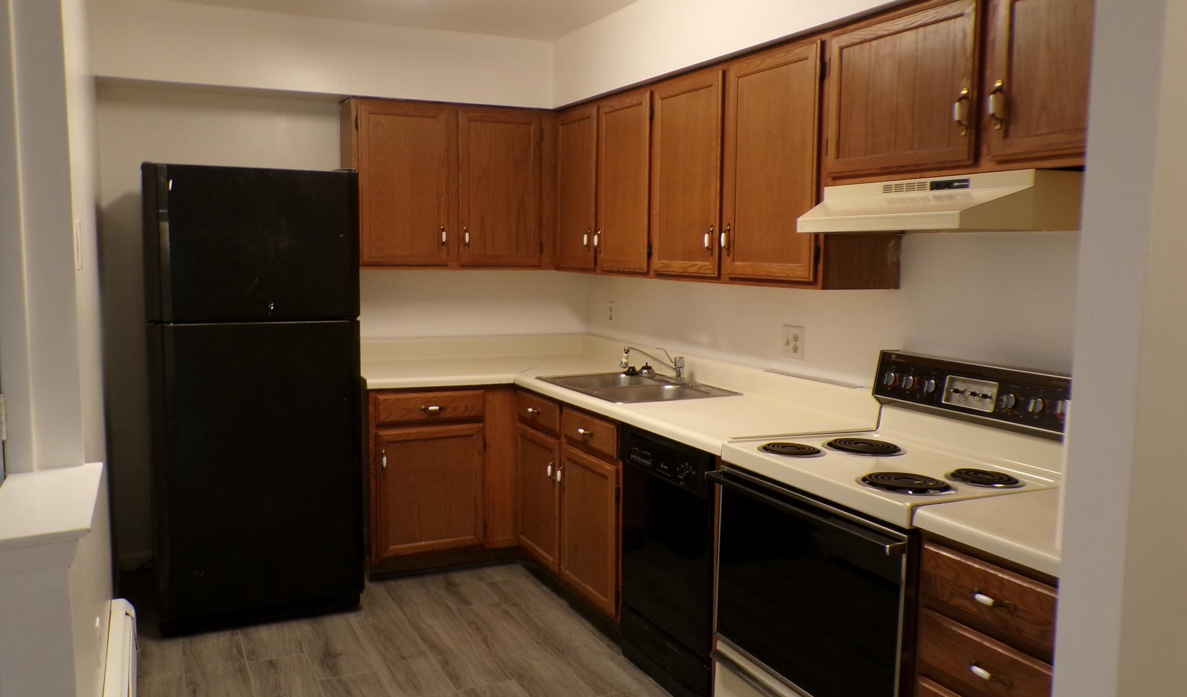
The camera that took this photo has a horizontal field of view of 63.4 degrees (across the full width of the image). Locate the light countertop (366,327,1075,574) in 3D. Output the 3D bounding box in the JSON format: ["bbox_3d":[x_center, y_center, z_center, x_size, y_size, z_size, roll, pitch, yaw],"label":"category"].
[{"bbox_3d":[0.126,0.184,3.303,1.306,0.158,3.490,-2,6,-26],"label":"light countertop"}]

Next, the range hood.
[{"bbox_3d":[0.911,-0.377,2.562,0.500,0.140,0.760,-2,6,-26],"label":"range hood"}]

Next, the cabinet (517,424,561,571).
[{"bbox_3d":[0.040,0.629,4.293,0.630,0.555,0.470,-2,6,-26],"label":"cabinet"}]

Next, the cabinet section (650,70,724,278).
[{"bbox_3d":[0.477,-0.635,3.599,0.310,0.717,0.499,-2,7,-26],"label":"cabinet section"}]

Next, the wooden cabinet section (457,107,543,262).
[{"bbox_3d":[-0.498,-0.757,4.657,0.414,0.717,0.310,-2,7,-26],"label":"wooden cabinet section"}]

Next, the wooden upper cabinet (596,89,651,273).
[{"bbox_3d":[0.267,-0.684,4.074,0.330,0.750,0.462,-2,6,-26],"label":"wooden upper cabinet"}]

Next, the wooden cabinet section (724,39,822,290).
[{"bbox_3d":[0.703,-0.583,3.133,0.310,0.717,0.485,-2,7,-26],"label":"wooden cabinet section"}]

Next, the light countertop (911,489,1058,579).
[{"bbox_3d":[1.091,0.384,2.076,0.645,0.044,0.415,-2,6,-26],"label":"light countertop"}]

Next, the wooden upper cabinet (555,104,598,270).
[{"bbox_3d":[0.064,-0.733,4.491,0.330,0.755,0.440,-2,6,-26],"label":"wooden upper cabinet"}]

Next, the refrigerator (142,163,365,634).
[{"bbox_3d":[-1.431,0.165,3.992,0.763,1.747,0.780,-2,6,-26],"label":"refrigerator"}]

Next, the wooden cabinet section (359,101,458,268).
[{"bbox_3d":[-0.916,-0.739,4.457,0.412,0.717,0.310,-2,7,-26],"label":"wooden cabinet section"}]

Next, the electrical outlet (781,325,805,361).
[{"bbox_3d":[0.731,-0.019,3.527,0.010,0.122,0.121,-2,6,-26],"label":"electrical outlet"}]

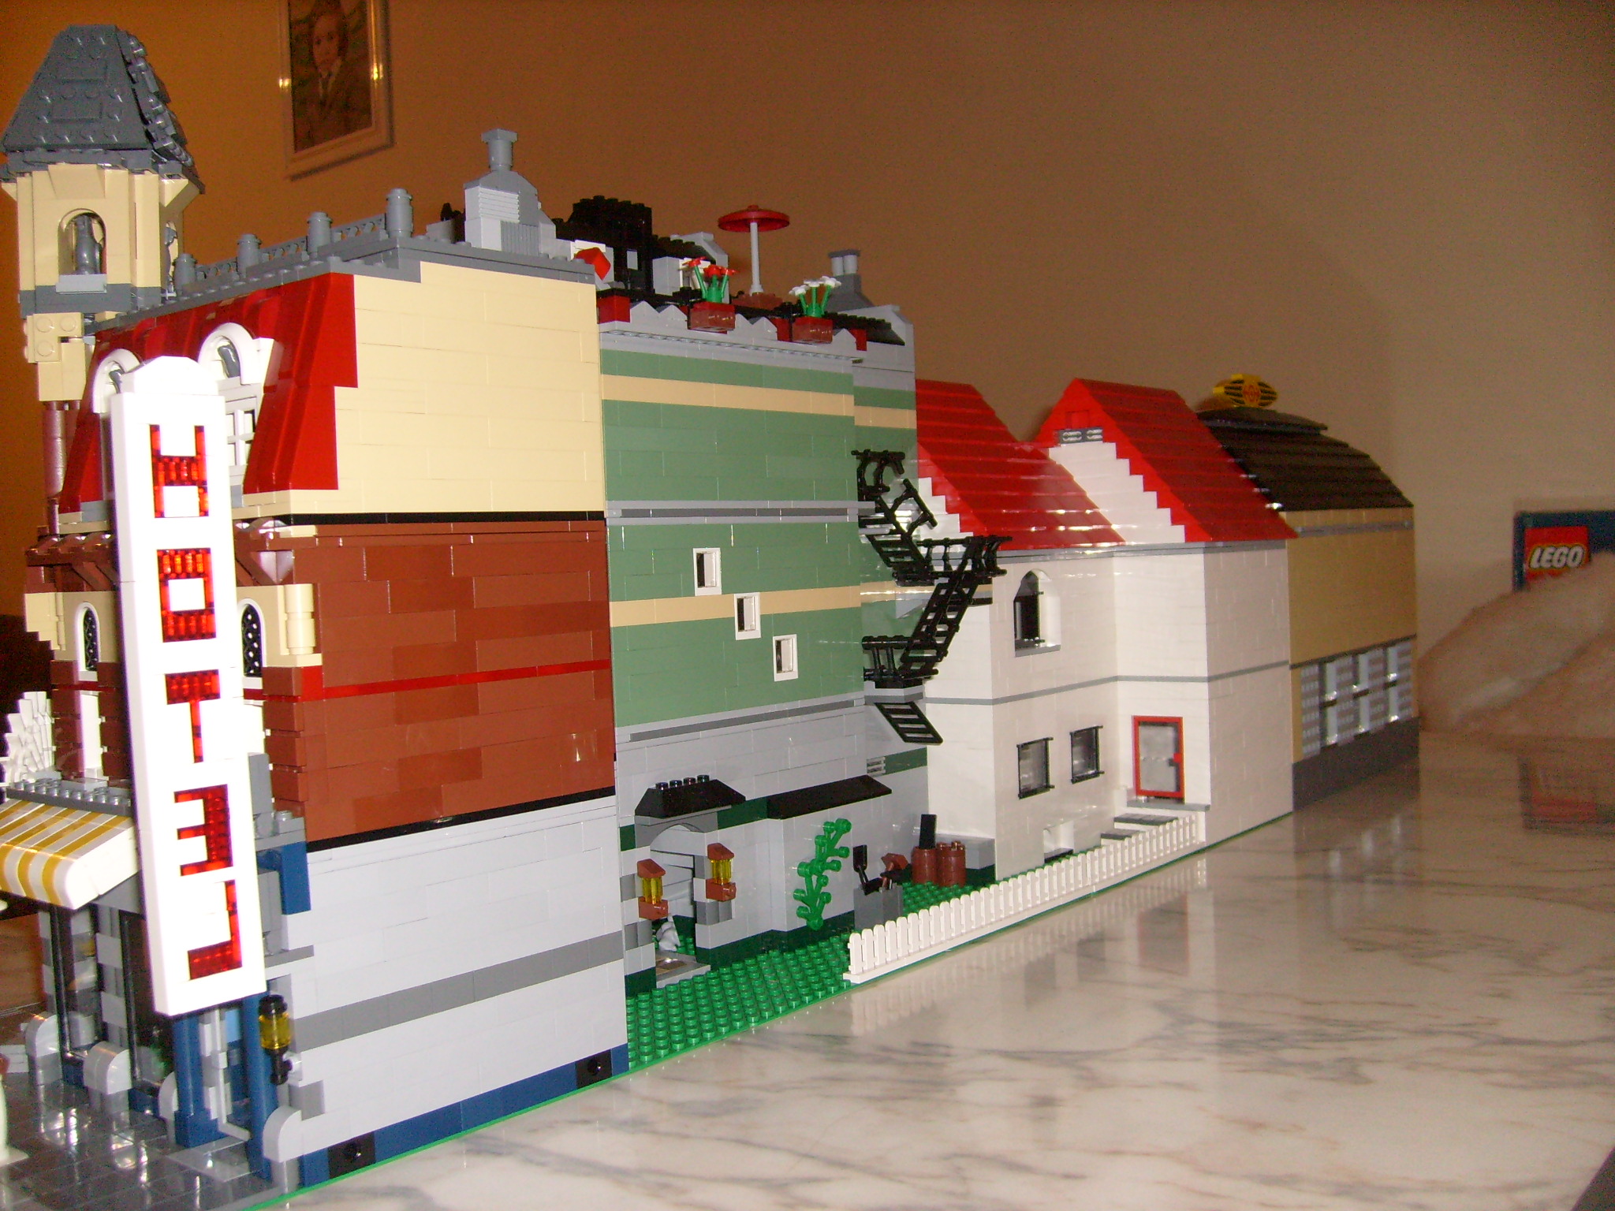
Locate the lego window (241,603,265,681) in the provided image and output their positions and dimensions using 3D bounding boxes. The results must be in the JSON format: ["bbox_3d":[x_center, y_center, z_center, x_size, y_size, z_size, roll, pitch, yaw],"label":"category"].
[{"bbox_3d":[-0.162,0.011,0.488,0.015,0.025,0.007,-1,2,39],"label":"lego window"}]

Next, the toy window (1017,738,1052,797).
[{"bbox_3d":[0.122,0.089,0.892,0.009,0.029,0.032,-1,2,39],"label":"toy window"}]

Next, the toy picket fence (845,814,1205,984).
[{"bbox_3d":[0.117,0.135,0.786,0.008,0.019,0.320,-1,2,39],"label":"toy picket fence"}]

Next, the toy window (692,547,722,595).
[{"bbox_3d":[-0.045,-0.014,0.692,0.008,0.019,0.016,-1,2,39],"label":"toy window"}]

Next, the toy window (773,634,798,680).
[{"bbox_3d":[-0.013,0.023,0.731,0.008,0.019,0.016,-1,2,39],"label":"toy window"}]

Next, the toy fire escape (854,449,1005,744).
[{"bbox_3d":[0.052,-0.005,0.814,0.052,0.143,0.092,-1,2,39],"label":"toy fire escape"}]

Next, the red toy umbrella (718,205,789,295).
[{"bbox_3d":[-0.024,-0.161,0.740,0.032,0.041,0.032,-3,2,0],"label":"red toy umbrella"}]

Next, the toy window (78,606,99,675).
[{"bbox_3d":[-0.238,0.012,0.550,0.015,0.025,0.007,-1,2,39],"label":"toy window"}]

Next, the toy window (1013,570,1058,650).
[{"bbox_3d":[0.121,0.003,0.899,0.013,0.045,0.046,-1,2,39],"label":"toy window"}]

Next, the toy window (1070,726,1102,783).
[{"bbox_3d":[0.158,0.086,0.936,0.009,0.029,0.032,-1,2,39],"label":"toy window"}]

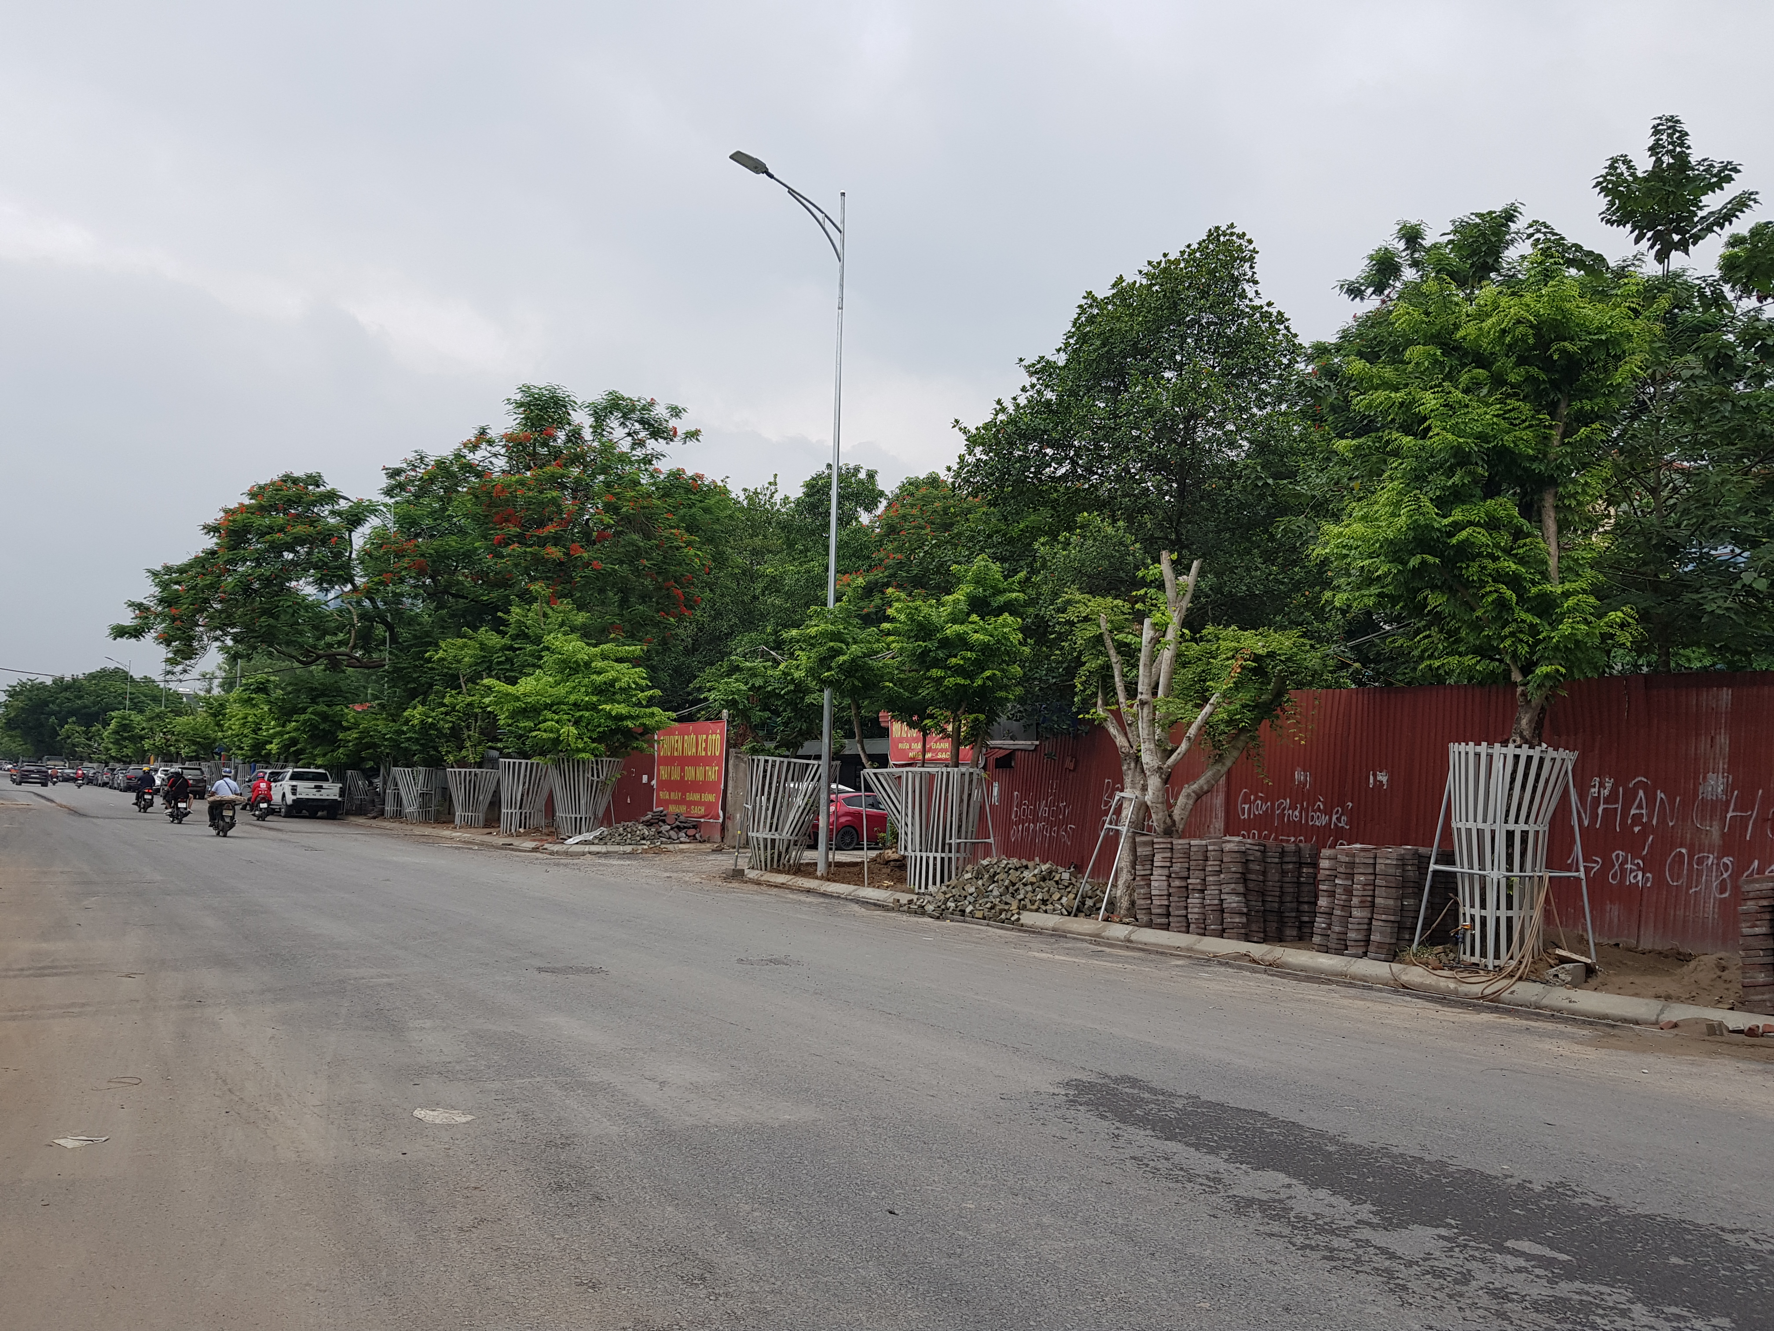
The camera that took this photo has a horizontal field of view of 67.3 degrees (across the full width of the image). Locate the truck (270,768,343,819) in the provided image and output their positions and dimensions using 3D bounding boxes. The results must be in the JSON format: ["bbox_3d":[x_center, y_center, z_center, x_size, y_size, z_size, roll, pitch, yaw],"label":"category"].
[{"bbox_3d":[-21.650,4.604,49.000,1.880,1.830,5.350,5,-7,-36],"label":"truck"}]

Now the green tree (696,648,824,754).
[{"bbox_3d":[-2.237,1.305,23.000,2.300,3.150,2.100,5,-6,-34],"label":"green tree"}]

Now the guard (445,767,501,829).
[{"bbox_3d":[-12.415,3.973,40.082,1.500,1.750,1.500,5,-6,-33],"label":"guard"}]

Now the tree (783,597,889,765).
[{"bbox_3d":[-0.643,1.150,20.506,1.800,4.410,1.800,2,-5,0],"label":"tree"}]

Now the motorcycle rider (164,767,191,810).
[{"bbox_3d":[-21.836,3.829,41.077,0.750,1.310,0.800,5,-6,-33],"label":"motorcycle rider"}]

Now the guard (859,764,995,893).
[{"bbox_3d":[0.629,2.357,19.200,1.900,1.750,1.700,5,-6,-34],"label":"guard"}]

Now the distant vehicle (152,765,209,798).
[{"bbox_3d":[-40.616,6.808,77.515,1.880,1.760,4.700,5,-6,-33],"label":"distant vehicle"}]

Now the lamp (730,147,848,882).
[{"bbox_3d":[-1.794,-2.557,22.413,2.420,12.080,0.400,5,-6,-33],"label":"lamp"}]

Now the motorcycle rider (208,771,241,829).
[{"bbox_3d":[-15.827,3.267,31.800,0.750,1.620,1.750,5,-6,-33],"label":"motorcycle rider"}]

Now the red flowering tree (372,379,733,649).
[{"bbox_3d":[-11.445,-2.199,46.211,11.500,15.250,11.500,5,-6,-33],"label":"red flowering tree"}]

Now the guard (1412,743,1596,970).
[{"bbox_3d":[6.014,1.812,13.098,1.500,2.100,1.500,5,-6,-33],"label":"guard"}]

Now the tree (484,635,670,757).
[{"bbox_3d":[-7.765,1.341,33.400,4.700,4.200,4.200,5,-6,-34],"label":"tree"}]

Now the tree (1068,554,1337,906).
[{"bbox_3d":[3.675,0.890,15.600,3.100,4.170,2.700,5,-6,-34],"label":"tree"}]

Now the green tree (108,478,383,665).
[{"bbox_3d":[-25.137,-0.968,53.624,10.500,13.380,10.500,5,-6,-33],"label":"green tree"}]

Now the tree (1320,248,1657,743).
[{"bbox_3d":[6.086,-0.783,13.543,3.300,7.350,3.300,5,-6,-33],"label":"tree"}]

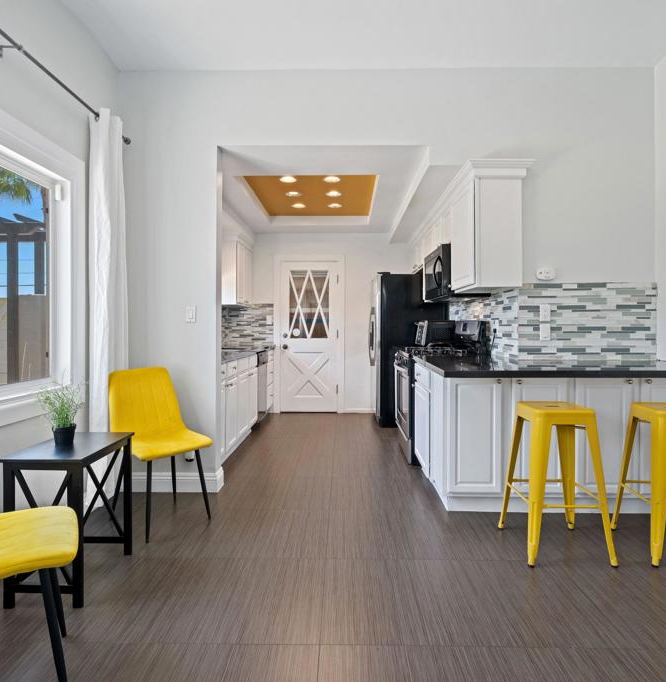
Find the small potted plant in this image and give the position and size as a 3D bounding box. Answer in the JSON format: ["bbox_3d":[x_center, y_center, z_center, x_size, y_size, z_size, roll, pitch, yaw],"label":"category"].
[{"bbox_3d":[-1.265,0.337,2.120,0.200,0.290,0.190,0,1,1],"label":"small potted plant"}]

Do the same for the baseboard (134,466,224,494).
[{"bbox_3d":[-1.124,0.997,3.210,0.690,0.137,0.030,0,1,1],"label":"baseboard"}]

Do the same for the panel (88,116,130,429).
[{"bbox_3d":[-1.412,-0.196,2.890,0.120,2.460,0.380,0,1,1],"label":"panel"}]

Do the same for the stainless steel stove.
[{"bbox_3d":[0.966,0.430,4.200,0.720,1.210,0.762,0,1,1],"label":"stainless steel stove"}]

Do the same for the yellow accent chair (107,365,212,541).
[{"bbox_3d":[-1.041,0.632,2.731,0.530,0.895,0.450,1,1,41],"label":"yellow accent chair"}]

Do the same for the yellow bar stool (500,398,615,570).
[{"bbox_3d":[1.169,0.717,2.410,0.440,0.745,0.440,0,1,1],"label":"yellow bar stool"}]

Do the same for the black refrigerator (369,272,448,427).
[{"bbox_3d":[0.925,0.100,5.740,0.870,1.785,0.890,0,1,1],"label":"black refrigerator"}]

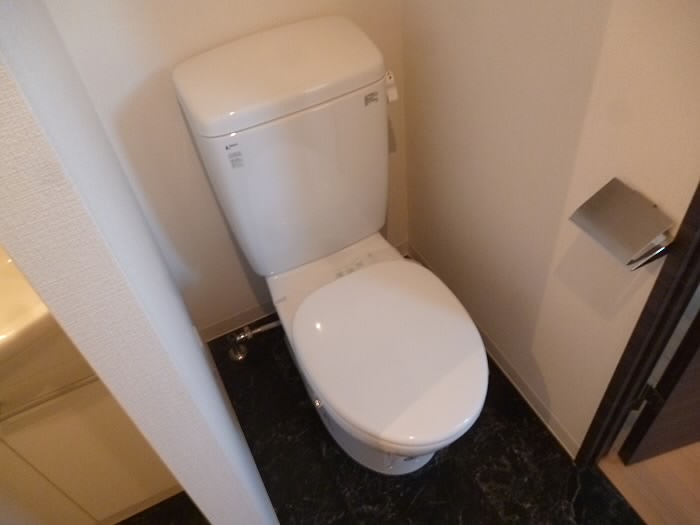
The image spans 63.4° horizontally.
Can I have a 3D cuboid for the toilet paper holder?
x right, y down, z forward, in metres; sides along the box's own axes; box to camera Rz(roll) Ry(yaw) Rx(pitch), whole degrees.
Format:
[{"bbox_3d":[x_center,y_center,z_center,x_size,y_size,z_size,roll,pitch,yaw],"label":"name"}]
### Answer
[{"bbox_3d":[0.425,-0.054,0.903,0.091,0.086,0.124,-23,48,-14],"label":"toilet paper holder"}]

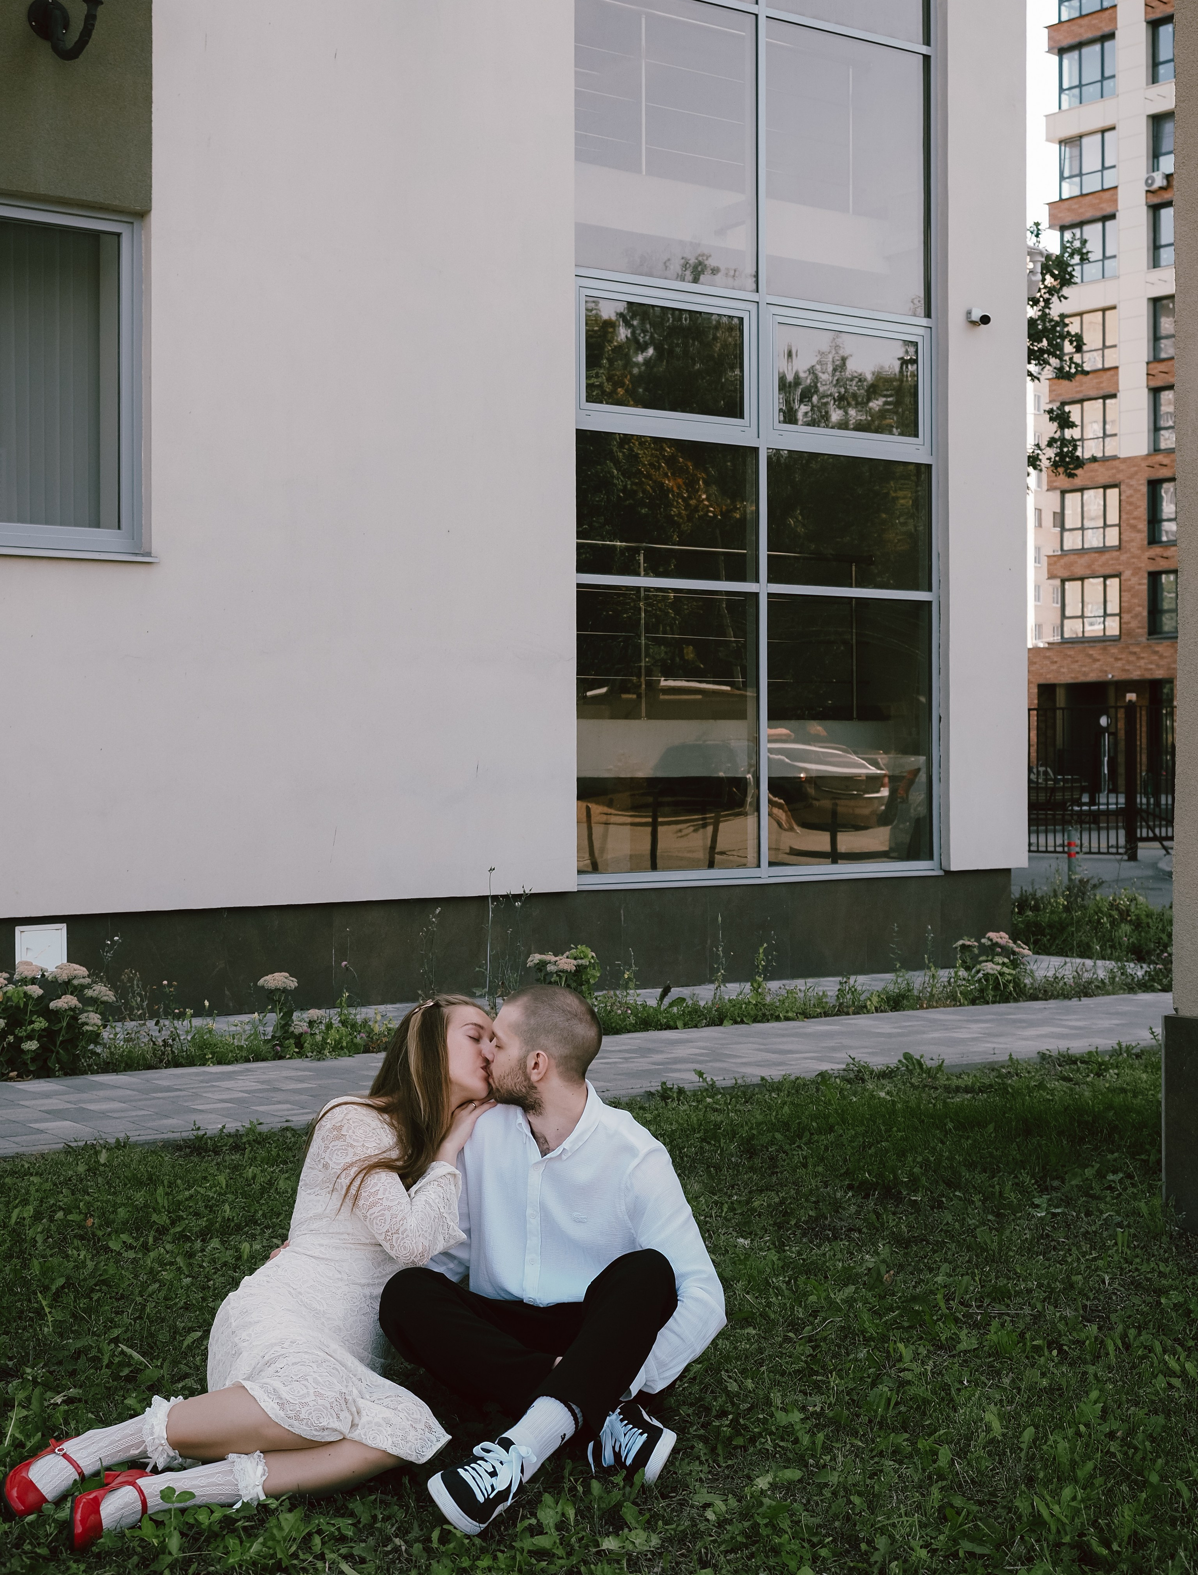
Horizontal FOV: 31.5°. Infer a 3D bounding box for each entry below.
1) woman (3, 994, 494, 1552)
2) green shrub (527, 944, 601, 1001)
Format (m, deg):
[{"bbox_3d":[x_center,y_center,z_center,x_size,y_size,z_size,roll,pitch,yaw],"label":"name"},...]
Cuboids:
[{"bbox_3d":[-0.645,0.825,3.880,0.840,0.840,0.620,-1,1,-40],"label":"woman"},{"bbox_3d":[-0.170,0.975,10.500,0.360,0.390,0.340,0,1,0],"label":"green shrub"}]

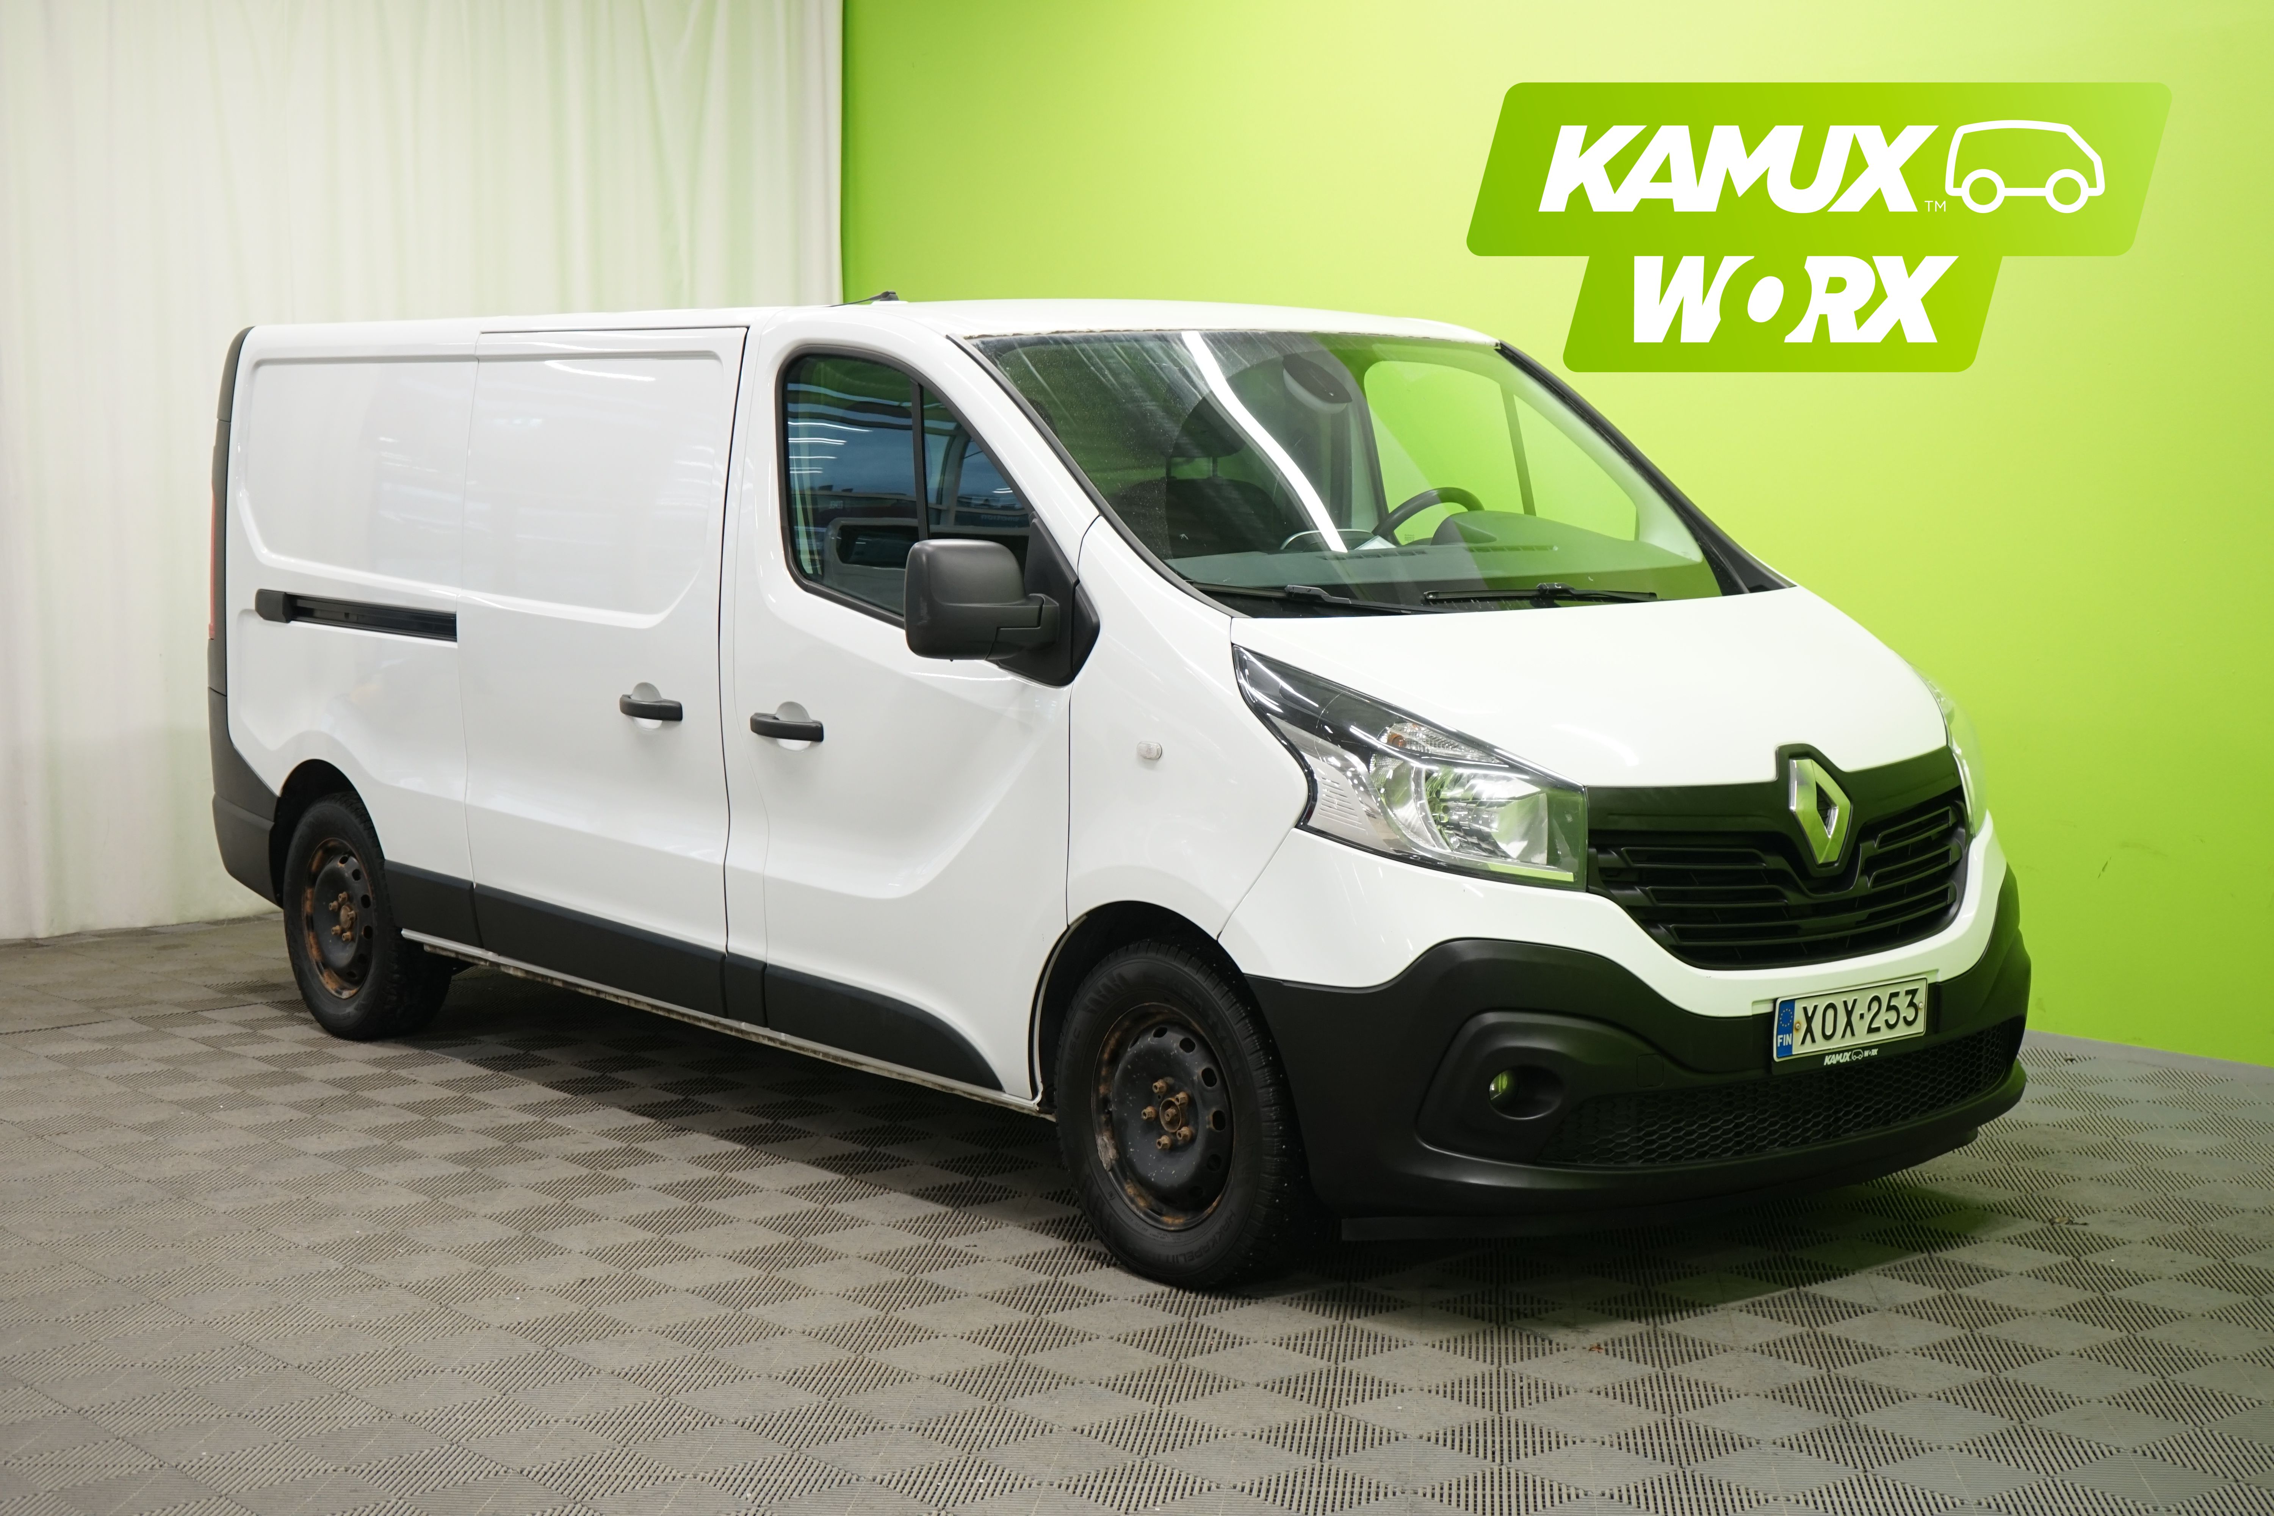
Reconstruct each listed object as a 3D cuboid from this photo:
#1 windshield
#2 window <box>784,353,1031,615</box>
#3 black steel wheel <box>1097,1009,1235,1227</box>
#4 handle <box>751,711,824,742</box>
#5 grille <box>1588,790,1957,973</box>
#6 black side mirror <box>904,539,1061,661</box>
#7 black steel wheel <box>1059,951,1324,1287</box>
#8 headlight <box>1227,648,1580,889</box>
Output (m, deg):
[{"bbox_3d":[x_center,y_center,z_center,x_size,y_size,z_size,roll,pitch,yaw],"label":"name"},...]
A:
[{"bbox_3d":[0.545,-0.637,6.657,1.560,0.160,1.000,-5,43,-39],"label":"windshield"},{"bbox_3d":[-0.495,-0.536,6.523,0.060,0.600,0.850,5,1,-42],"label":"window"},{"bbox_3d":[0.109,0.679,6.040,0.170,0.442,0.442,-4,7,-37],"label":"black steel wheel"},{"bbox_3d":[-0.744,-0.064,6.721,0.050,0.050,0.250,-4,7,-39],"label":"handle"},{"bbox_3d":[1.262,0.232,5.883,1.110,0.285,0.170,-4,7,-39],"label":"grille"},{"bbox_3d":[-0.296,-0.305,6.083,0.220,0.245,0.240,-4,7,-39],"label":"black side mirror"},{"bbox_3d":[0.115,0.673,6.044,0.220,0.675,0.675,-4,7,-37],"label":"black steel wheel"},{"bbox_3d":[0.475,0.019,5.652,0.420,0.420,0.600,-4,7,-39],"label":"headlight"}]

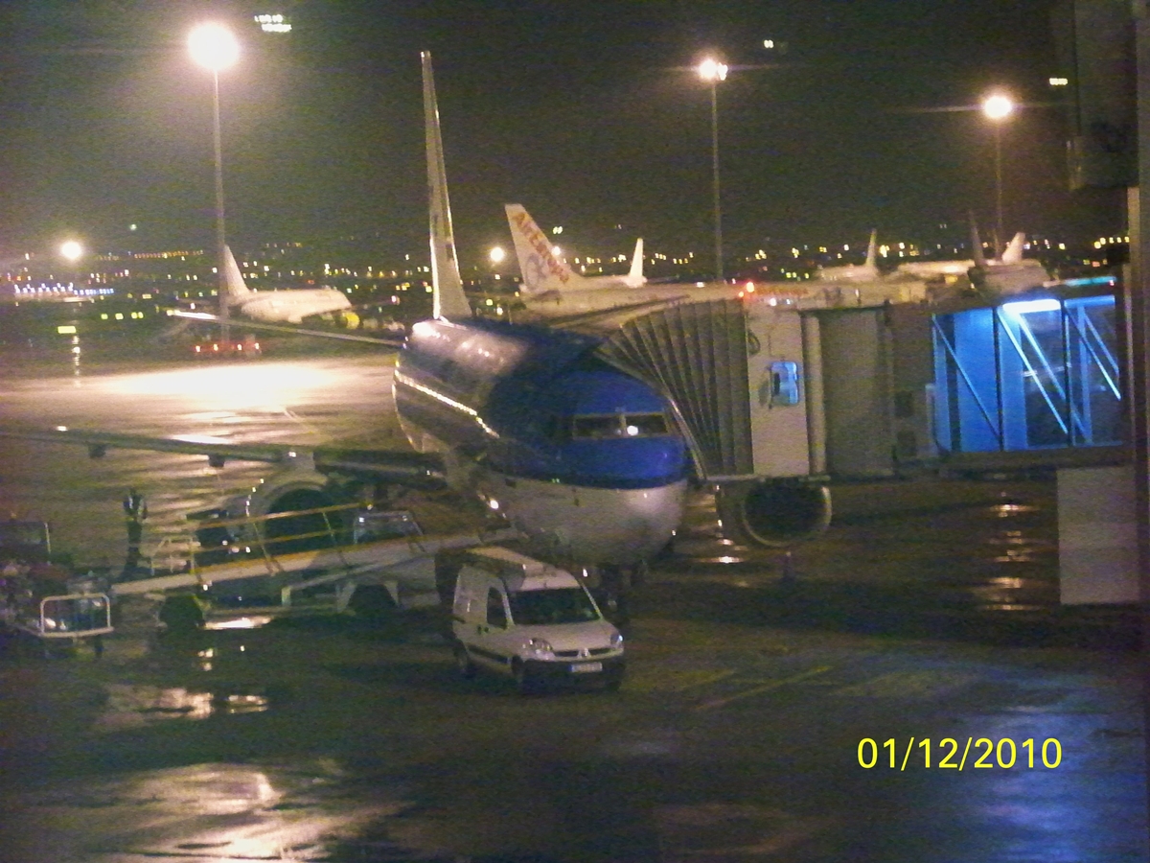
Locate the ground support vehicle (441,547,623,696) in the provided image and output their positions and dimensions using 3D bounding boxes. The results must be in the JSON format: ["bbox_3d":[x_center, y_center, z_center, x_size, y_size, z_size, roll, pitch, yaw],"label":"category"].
[{"bbox_3d":[-0.656,3.086,51.434,1.700,1.860,4.050,-3,3,-21],"label":"ground support vehicle"}]

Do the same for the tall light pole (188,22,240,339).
[{"bbox_3d":[-35.811,-24.341,322.094,2.900,30.600,2.900,-2,3,0],"label":"tall light pole"}]

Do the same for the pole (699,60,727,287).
[{"bbox_3d":[16.742,-29.008,379.029,2.800,30.000,2.800,-2,3,0],"label":"pole"}]

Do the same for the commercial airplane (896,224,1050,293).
[{"bbox_3d":[86.650,-39.566,699.057,35.000,12.000,34.000,-2,3,-6],"label":"commercial airplane"}]

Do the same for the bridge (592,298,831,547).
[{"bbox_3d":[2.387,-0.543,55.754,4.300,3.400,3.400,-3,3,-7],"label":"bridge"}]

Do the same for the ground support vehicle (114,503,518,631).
[{"bbox_3d":[-4.886,2.571,60.111,7.600,2.360,2.100,-3,3,-7],"label":"ground support vehicle"}]

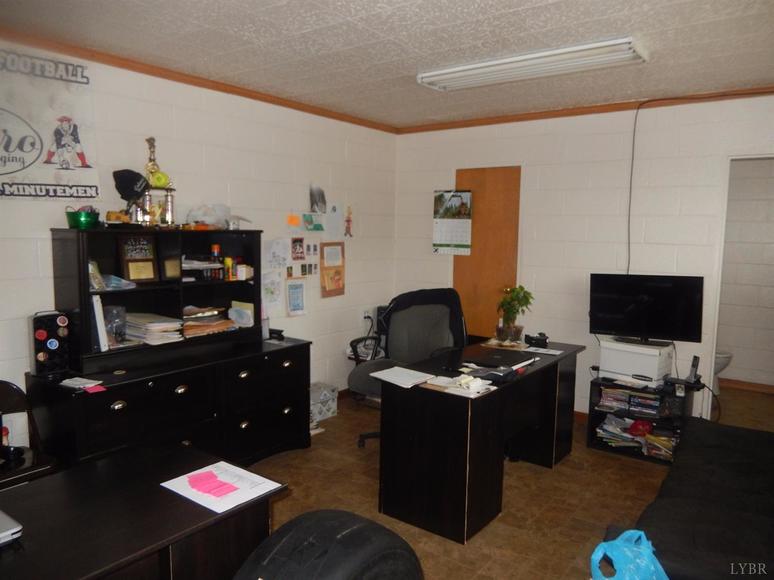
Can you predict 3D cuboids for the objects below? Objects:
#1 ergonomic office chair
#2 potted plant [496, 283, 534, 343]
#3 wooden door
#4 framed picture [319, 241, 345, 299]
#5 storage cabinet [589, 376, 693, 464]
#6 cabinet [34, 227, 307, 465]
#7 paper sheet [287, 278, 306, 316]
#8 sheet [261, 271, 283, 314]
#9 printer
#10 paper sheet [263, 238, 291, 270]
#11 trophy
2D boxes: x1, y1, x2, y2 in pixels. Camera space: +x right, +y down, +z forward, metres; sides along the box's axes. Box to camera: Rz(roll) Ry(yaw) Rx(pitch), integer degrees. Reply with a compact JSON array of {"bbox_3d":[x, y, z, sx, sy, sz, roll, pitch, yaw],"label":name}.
[{"bbox_3d":[0.134,0.545,4.036,0.660,1.060,0.720,5,8,33],"label":"ergonomic office chair"},{"bbox_3d":[0.892,0.156,3.893,0.250,0.400,0.230,6,8,37],"label":"potted plant"},{"bbox_3d":[0.844,-0.021,4.832,0.605,2.030,0.050,6,8,37],"label":"wooden door"},{"bbox_3d":[-0.443,-0.173,4.697,0.020,0.455,0.290,6,8,37],"label":"framed picture"},{"bbox_3d":[1.780,0.882,3.918,0.600,0.490,0.380,5,7,32],"label":"storage cabinet"},{"bbox_3d":[-1.217,0.387,3.367,0.590,1.482,1.530,6,8,38],"label":"cabinet"},{"bbox_3d":[-0.706,0.058,4.391,0.010,0.290,0.210,6,8,37],"label":"paper sheet"},{"bbox_3d":[-0.885,0.011,4.292,0.010,0.295,0.210,6,8,38],"label":"sheet"},{"bbox_3d":[1.759,0.503,3.951,0.388,0.257,0.325,6,8,40],"label":"printer"},{"bbox_3d":[-0.823,-0.270,4.194,0.010,0.222,0.275,6,8,37],"label":"paper sheet"},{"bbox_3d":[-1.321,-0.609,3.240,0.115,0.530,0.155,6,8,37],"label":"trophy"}]

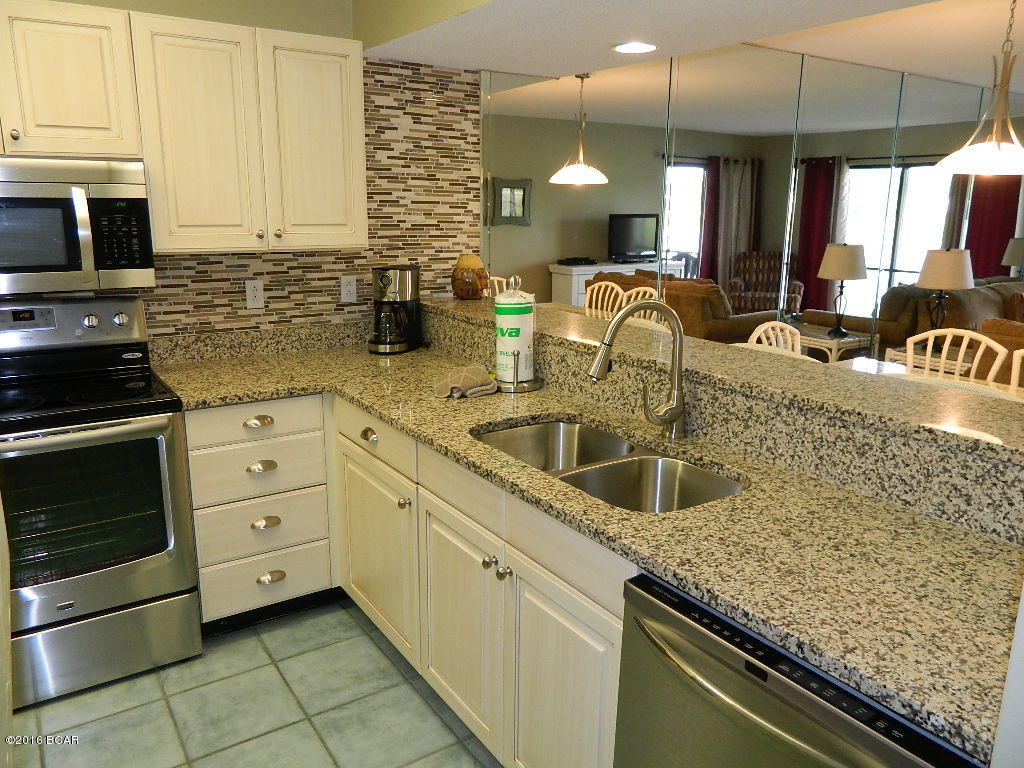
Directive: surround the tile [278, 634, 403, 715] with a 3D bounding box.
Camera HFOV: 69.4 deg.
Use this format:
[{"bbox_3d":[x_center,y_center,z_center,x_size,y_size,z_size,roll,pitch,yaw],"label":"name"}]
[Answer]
[{"bbox_3d":[-0.577,0.971,2.476,0.322,0.012,0.333,-8,16,-33],"label":"tile"}]

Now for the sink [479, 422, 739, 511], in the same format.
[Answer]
[{"bbox_3d":[0.228,0.296,1.951,0.415,0.206,0.740,-8,16,-33],"label":"sink"}]

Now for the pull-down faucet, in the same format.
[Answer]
[{"bbox_3d":[0.328,-0.027,1.925,0.352,0.390,0.068,-8,16,-33],"label":"pull-down faucet"}]

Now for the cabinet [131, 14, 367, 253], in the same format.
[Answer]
[{"bbox_3d":[-0.973,-0.889,2.754,0.776,0.753,0.330,-8,16,-33],"label":"cabinet"}]

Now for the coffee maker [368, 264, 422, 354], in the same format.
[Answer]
[{"bbox_3d":[-0.498,-0.326,3.183,0.190,0.350,0.245,4,14,10],"label":"coffee maker"}]

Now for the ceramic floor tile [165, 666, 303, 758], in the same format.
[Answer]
[{"bbox_3d":[-0.852,1.010,2.293,0.343,0.012,0.333,-8,16,-33],"label":"ceramic floor tile"}]

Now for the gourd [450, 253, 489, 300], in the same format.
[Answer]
[{"bbox_3d":[-0.198,-0.499,3.432,0.165,0.216,0.165,1,14,0],"label":"gourd"}]

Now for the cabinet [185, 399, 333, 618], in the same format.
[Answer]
[{"bbox_3d":[-1.033,0.365,2.821,0.465,0.777,0.627,-8,16,-33],"label":"cabinet"}]

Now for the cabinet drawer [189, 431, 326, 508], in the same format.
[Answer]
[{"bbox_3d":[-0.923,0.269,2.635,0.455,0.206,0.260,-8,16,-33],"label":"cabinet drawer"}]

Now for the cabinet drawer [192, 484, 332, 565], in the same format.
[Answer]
[{"bbox_3d":[-0.927,0.473,2.684,0.455,0.213,0.260,-8,16,-33],"label":"cabinet drawer"}]

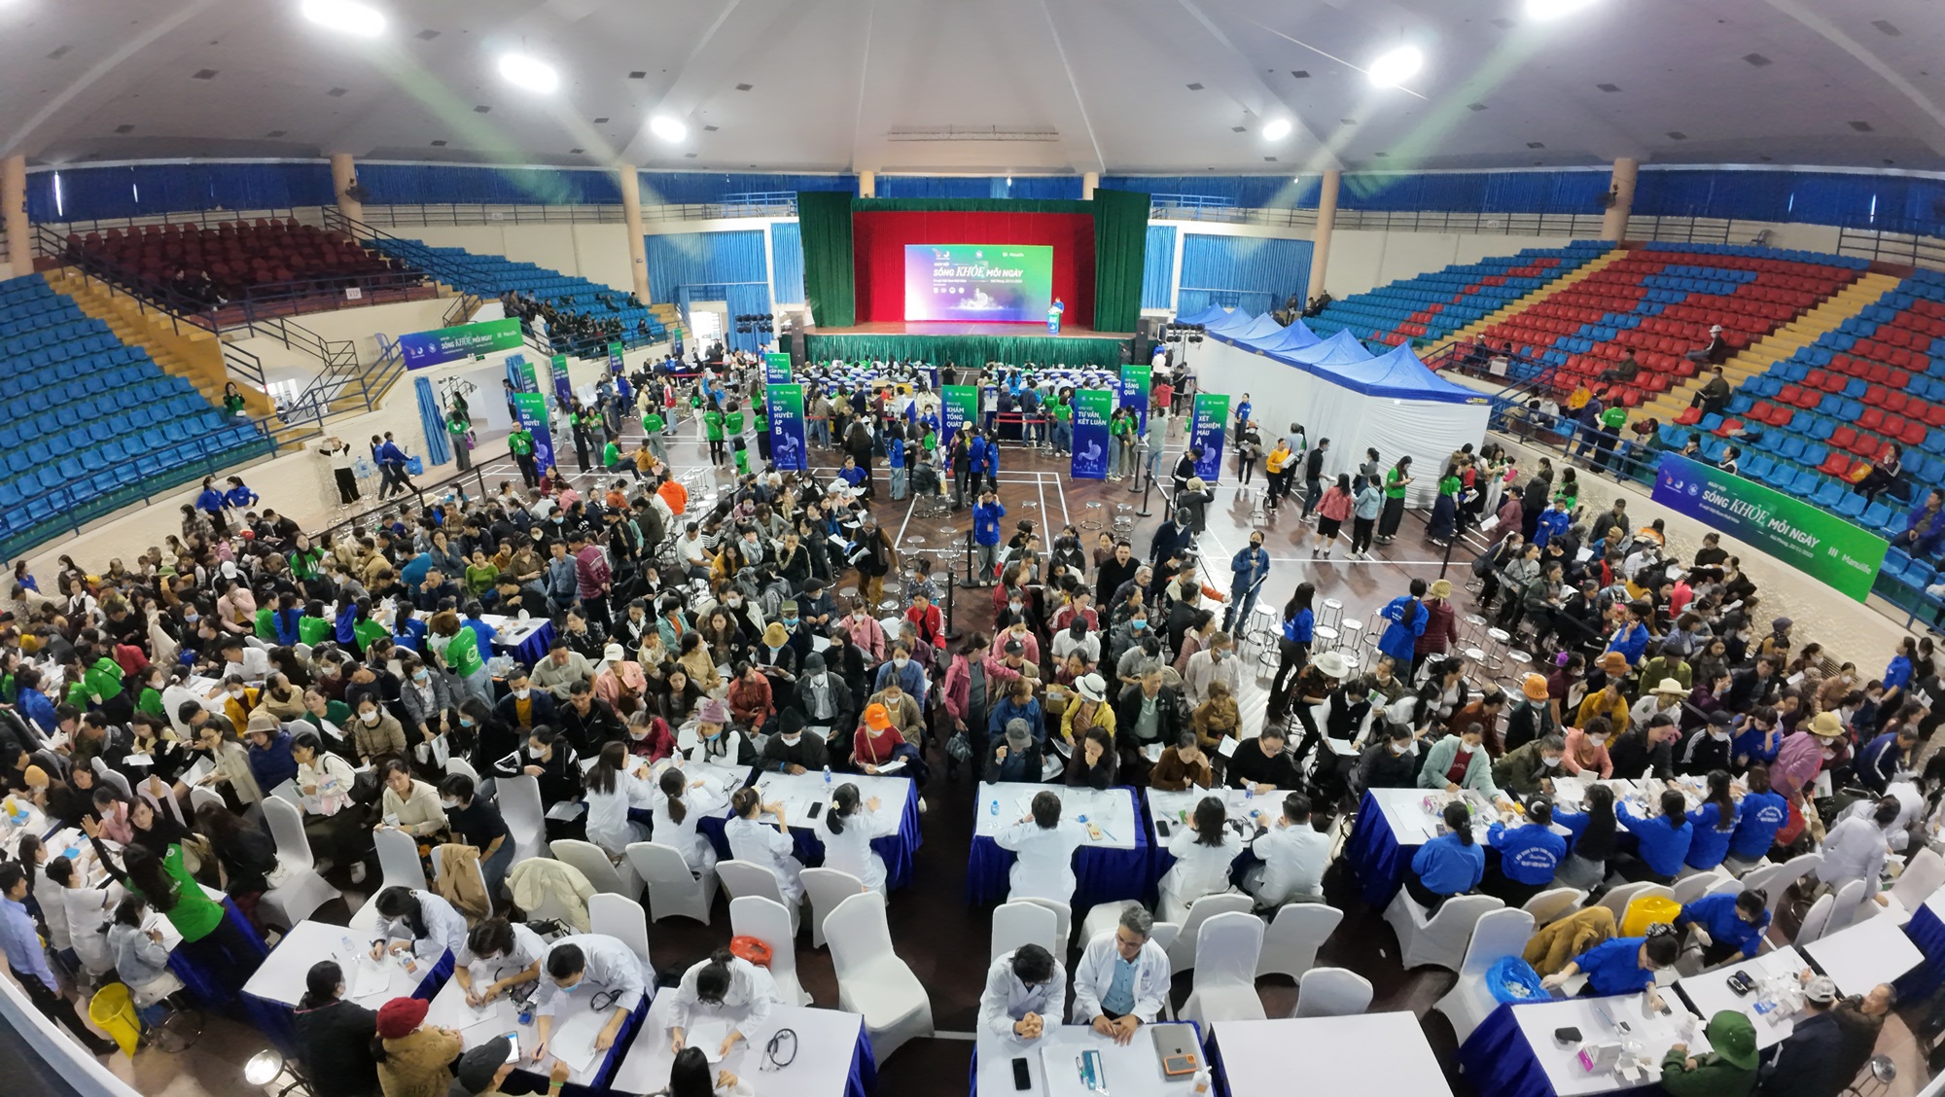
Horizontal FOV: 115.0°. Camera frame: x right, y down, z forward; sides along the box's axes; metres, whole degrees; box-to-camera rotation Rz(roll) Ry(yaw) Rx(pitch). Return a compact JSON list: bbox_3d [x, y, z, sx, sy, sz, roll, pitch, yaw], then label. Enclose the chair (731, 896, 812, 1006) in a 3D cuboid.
[{"bbox_3d":[-1.290,2.682,3.832,0.440,0.900,0.500,4,25,8],"label":"chair"}]

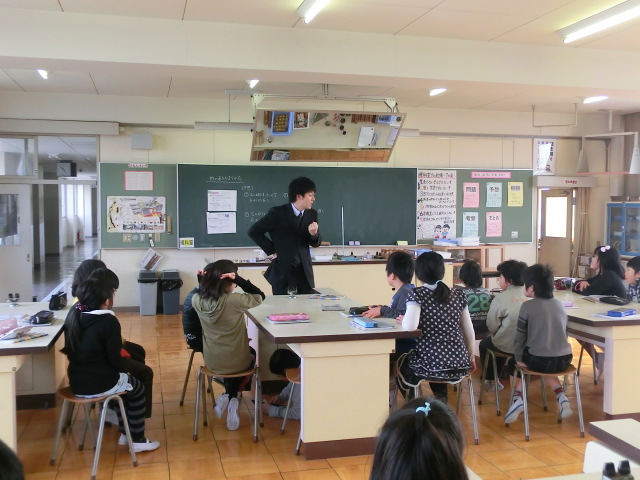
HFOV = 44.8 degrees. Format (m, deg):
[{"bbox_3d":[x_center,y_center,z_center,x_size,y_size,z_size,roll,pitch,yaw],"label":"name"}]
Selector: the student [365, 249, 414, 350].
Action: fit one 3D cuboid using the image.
[{"bbox_3d":[0.535,0.668,5.650,0.530,1.180,0.420,1,3,18],"label":"student"}]

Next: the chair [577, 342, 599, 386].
[{"bbox_3d":[2.470,1.003,6.760,0.400,0.430,0.370,0,3,-13],"label":"chair"}]

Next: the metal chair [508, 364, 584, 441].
[{"bbox_3d":[1.484,1.047,5.125,0.410,0.435,0.350,-1,3,-13],"label":"metal chair"}]

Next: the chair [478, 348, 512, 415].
[{"bbox_3d":[1.430,1.019,5.728,0.400,0.435,0.340,-1,3,-13],"label":"chair"}]

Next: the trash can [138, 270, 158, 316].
[{"bbox_3d":[-2.365,0.723,10.708,0.270,0.605,0.350,0,3,-13],"label":"trash can"}]

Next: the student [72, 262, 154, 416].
[{"bbox_3d":[-1.416,0.697,5.305,0.570,1.120,0.410,-2,3,-38],"label":"student"}]

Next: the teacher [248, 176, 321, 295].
[{"bbox_3d":[-0.310,0.329,6.800,0.580,1.750,0.460,-2,3,-42],"label":"teacher"}]

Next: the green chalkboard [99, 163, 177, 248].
[{"bbox_3d":[-2.505,-0.467,10.763,1.075,1.185,0.045,-1,3,-13],"label":"green chalkboard"}]

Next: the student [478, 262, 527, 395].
[{"bbox_3d":[1.402,0.678,5.901,0.410,1.100,0.580,-2,3,-31],"label":"student"}]

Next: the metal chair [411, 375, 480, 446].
[{"bbox_3d":[0.760,1.074,4.960,0.400,0.430,0.370,0,3,-13],"label":"metal chair"}]

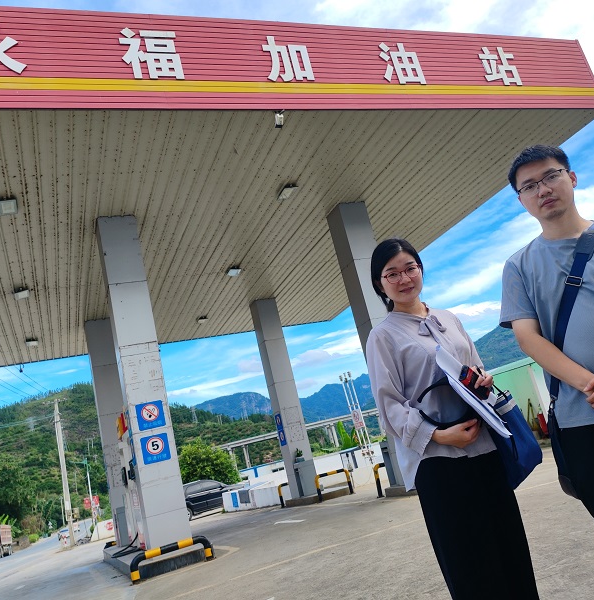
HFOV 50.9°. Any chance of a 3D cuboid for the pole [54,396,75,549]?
[{"bbox_3d":[-11.536,8.470,30.932,0.300,7.154,0.300,-7,-16,-22],"label":"pole"}]

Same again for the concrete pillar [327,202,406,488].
[{"bbox_3d":[1.664,0.764,12.417,0.620,5.645,0.620,-7,-16,-22],"label":"concrete pillar"}]

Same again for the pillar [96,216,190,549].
[{"bbox_3d":[-2.637,1.266,10.566,0.620,5.613,0.620,-7,-16,-22],"label":"pillar"}]

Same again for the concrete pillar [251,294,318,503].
[{"bbox_3d":[-0.375,2.736,17.966,0.620,5.663,0.620,-7,-16,-22],"label":"concrete pillar"}]

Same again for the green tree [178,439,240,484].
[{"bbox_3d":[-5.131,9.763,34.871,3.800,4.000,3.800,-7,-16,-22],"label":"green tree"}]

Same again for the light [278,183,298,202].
[{"bbox_3d":[-0.206,-2.147,12.407,0.315,0.100,0.510,-7,-16,-22],"label":"light"}]

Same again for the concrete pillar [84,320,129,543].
[{"bbox_3d":[-4.771,3.311,16.156,0.620,5.706,0.620,-7,-16,-22],"label":"concrete pillar"}]

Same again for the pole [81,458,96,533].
[{"bbox_3d":[-13.209,12.577,40.059,0.180,4.779,0.180,-7,-16,-22],"label":"pole"}]

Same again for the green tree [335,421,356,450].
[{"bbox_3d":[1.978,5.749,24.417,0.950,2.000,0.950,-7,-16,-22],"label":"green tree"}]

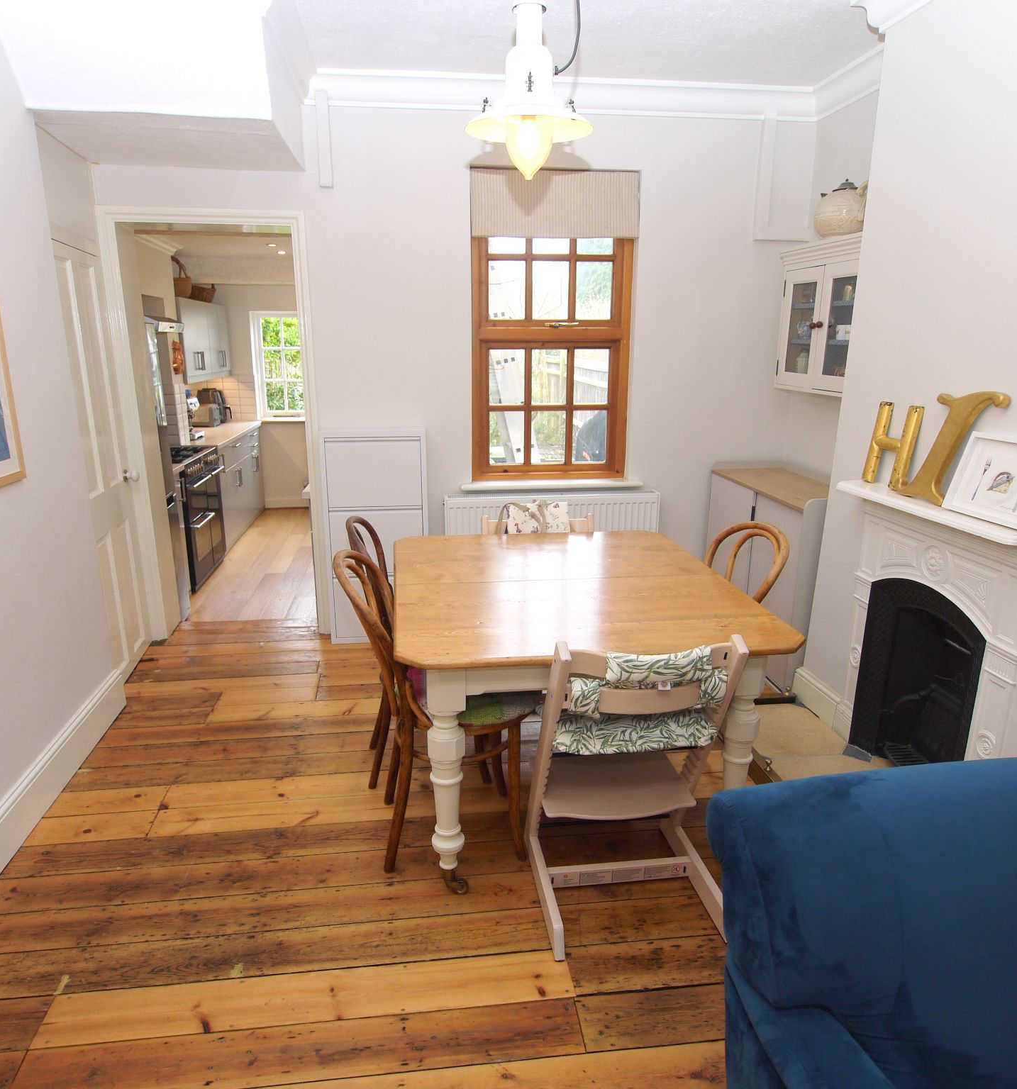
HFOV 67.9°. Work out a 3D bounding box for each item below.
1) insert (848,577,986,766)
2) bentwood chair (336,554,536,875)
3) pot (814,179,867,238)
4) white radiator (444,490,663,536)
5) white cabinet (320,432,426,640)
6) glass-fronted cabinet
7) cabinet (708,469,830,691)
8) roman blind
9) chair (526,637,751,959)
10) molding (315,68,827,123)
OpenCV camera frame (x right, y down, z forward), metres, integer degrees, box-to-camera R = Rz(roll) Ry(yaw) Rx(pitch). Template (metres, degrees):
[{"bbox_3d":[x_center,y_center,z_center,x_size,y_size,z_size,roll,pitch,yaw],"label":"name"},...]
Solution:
[{"bbox_3d":[1.419,0.481,2.527,0.200,0.730,0.570,-2,15,-7],"label":"insert"},{"bbox_3d":[-0.204,0.461,2.249,0.540,0.905,0.410,-2,16,-9],"label":"bentwood chair"},{"bbox_3d":[1.416,-1.401,3.174,0.235,0.260,0.290,-6,17,-21],"label":"pot"},{"bbox_3d":[0.225,0.025,3.915,1.100,0.600,0.100,-2,15,-7],"label":"white radiator"},{"bbox_3d":[-0.648,-0.040,3.772,0.497,1.071,0.158,-2,16,-7],"label":"white cabinet"},{"bbox_3d":[1.417,-0.969,3.275,0.213,0.614,0.755,-2,16,-7],"label":"glass-fronted cabinet"},{"bbox_3d":[1.318,0.110,3.634,0.380,0.865,0.948,-2,16,-7],"label":"cabinet"},{"bbox_3d":[0.229,-1.613,3.589,0.806,0.310,0.050,-2,15,-7],"label":"roman blind"},{"bbox_3d":[0.324,0.584,2.044,0.460,0.790,0.490,-2,16,-7],"label":"chair"},{"bbox_3d":[0.296,-2.007,3.381,2.346,0.105,0.075,-2,16,-7],"label":"molding"}]

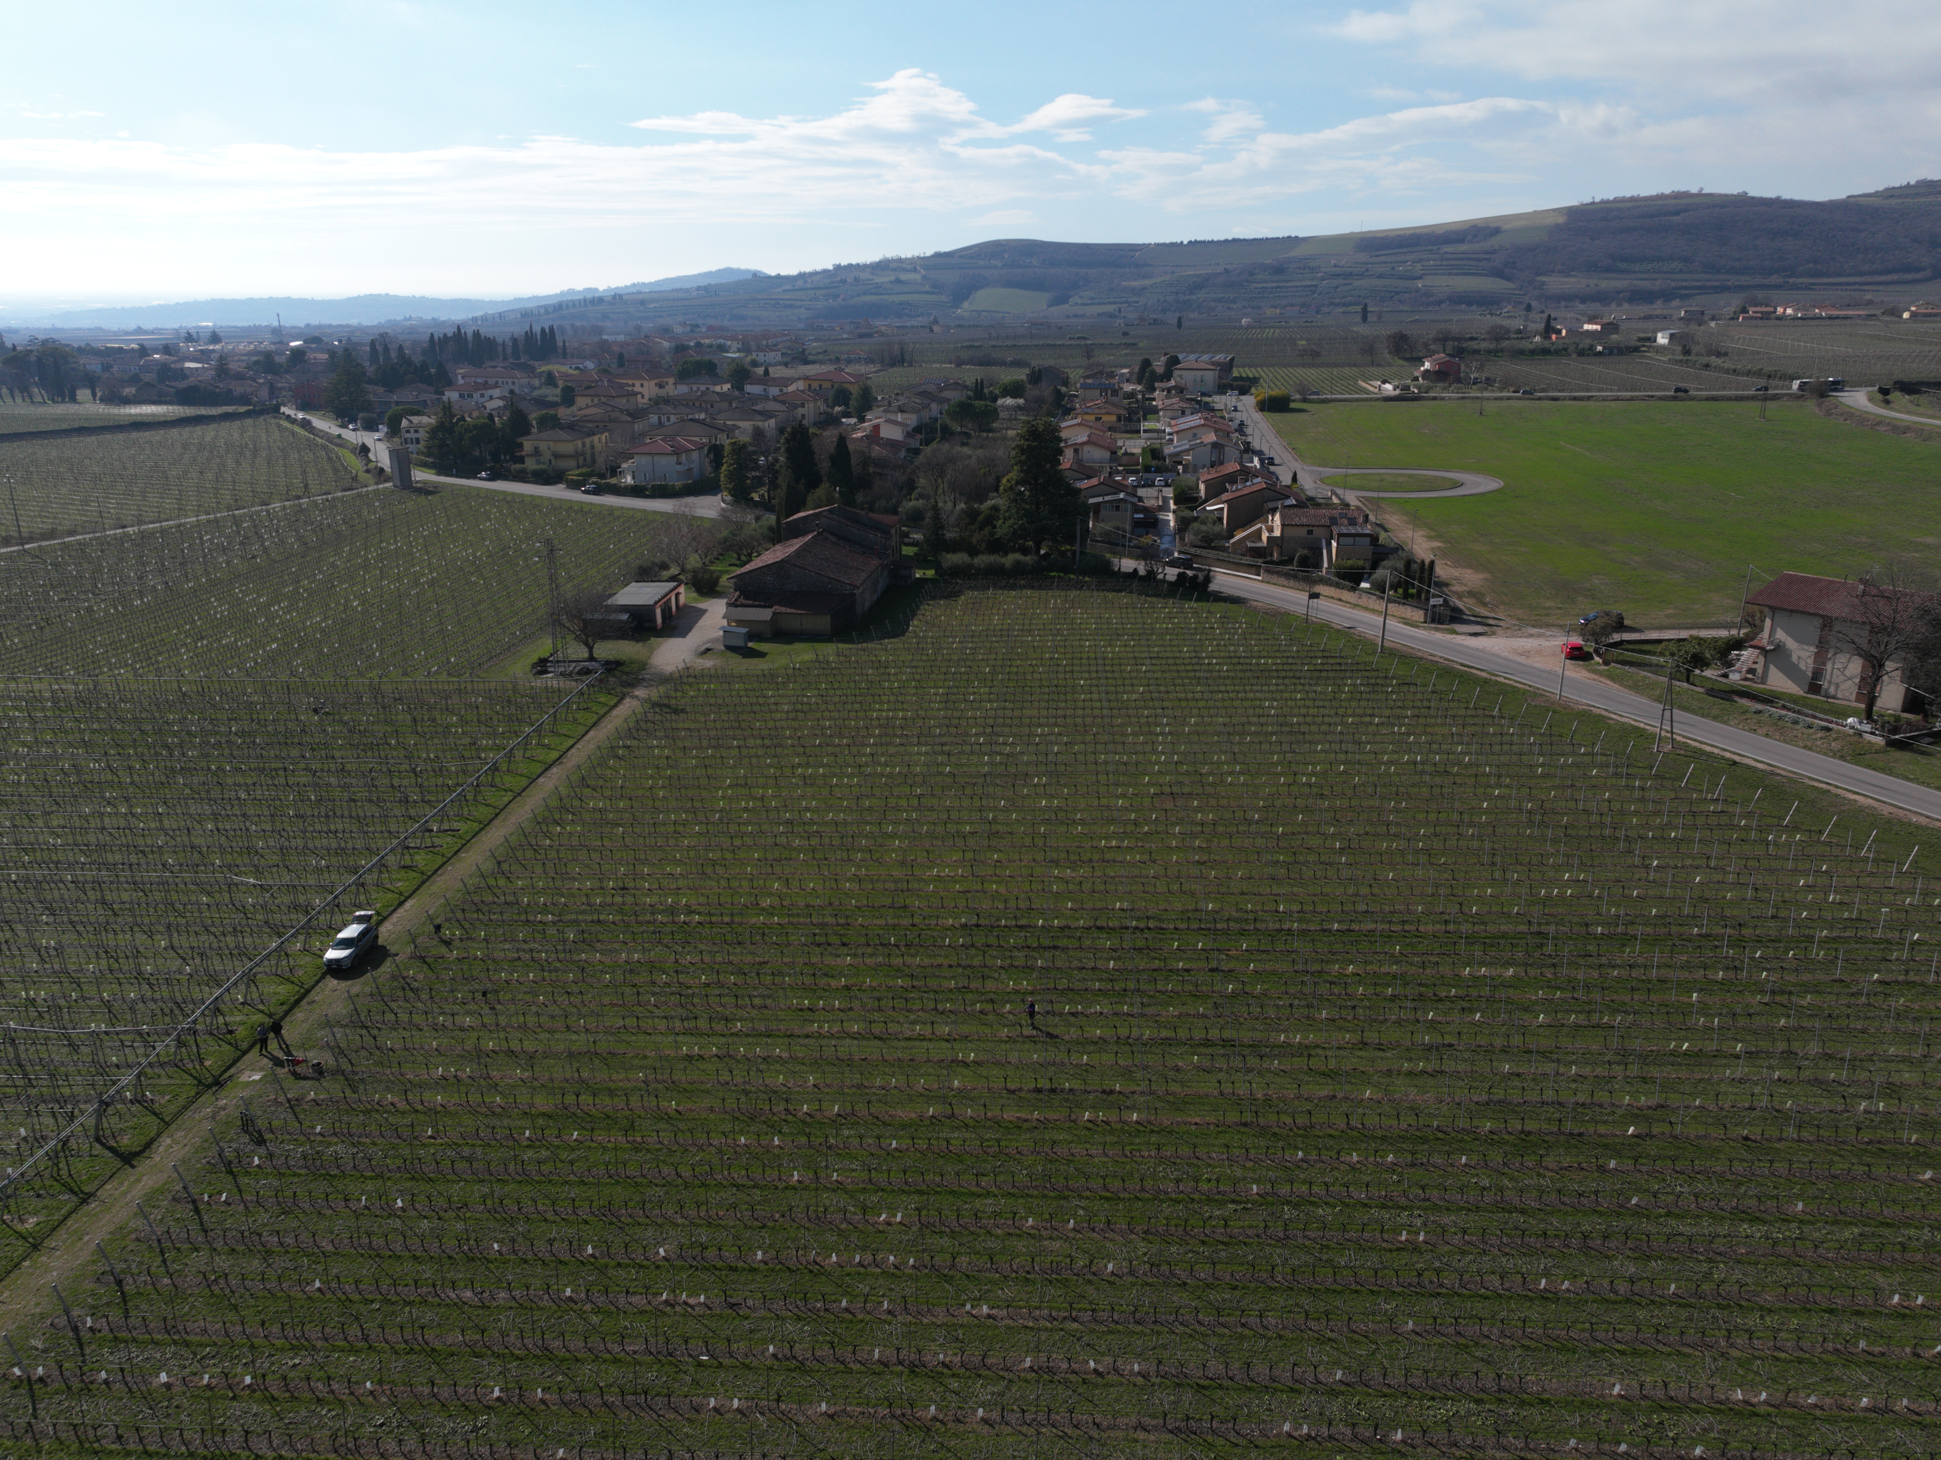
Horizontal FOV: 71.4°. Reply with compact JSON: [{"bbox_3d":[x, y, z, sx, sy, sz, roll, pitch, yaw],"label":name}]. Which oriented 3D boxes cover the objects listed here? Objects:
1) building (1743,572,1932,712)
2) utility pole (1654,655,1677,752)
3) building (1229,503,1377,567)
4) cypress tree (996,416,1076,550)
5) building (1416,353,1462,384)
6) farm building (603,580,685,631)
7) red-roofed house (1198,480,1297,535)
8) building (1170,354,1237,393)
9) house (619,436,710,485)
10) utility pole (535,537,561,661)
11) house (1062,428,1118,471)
[{"bbox_3d":[78.387,-8.262,119.925,11.500,9.000,13.800,-13,22,-35],"label":"building"},{"bbox_3d":[56.588,-2.044,108.918,1.800,7.800,0.500,-7,19,-21],"label":"utility pole"},{"bbox_3d":[44.685,-26.346,182.670,18.200,7.000,11.500,1,18,4],"label":"building"},{"bbox_3d":[9.630,-35.140,195.080,11.800,19.890,11.800,0,18,0],"label":"cypress tree"},{"bbox_3d":[155.637,-120.405,449.377,12.500,9.200,12.000,3,18,8],"label":"building"},{"bbox_3d":[-39.970,-15.410,166.790,6.700,3.100,13.400,1,18,3],"label":"farm building"},{"bbox_3d":[45.000,-35.740,212.700,13.200,8.090,10.800,2,18,6],"label":"red-roofed house"},{"bbox_3d":[85.540,-128.790,490.500,23.000,11.000,27.000,4,19,13],"label":"building"},{"bbox_3d":[-65.731,-58.196,291.201,12.000,8.400,15.000,3,18,10],"label":"house"},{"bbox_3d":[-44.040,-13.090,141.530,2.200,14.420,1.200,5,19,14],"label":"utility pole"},{"bbox_3d":[25.332,-58.734,284.579,11.600,8.600,13.500,3,18,8],"label":"house"}]

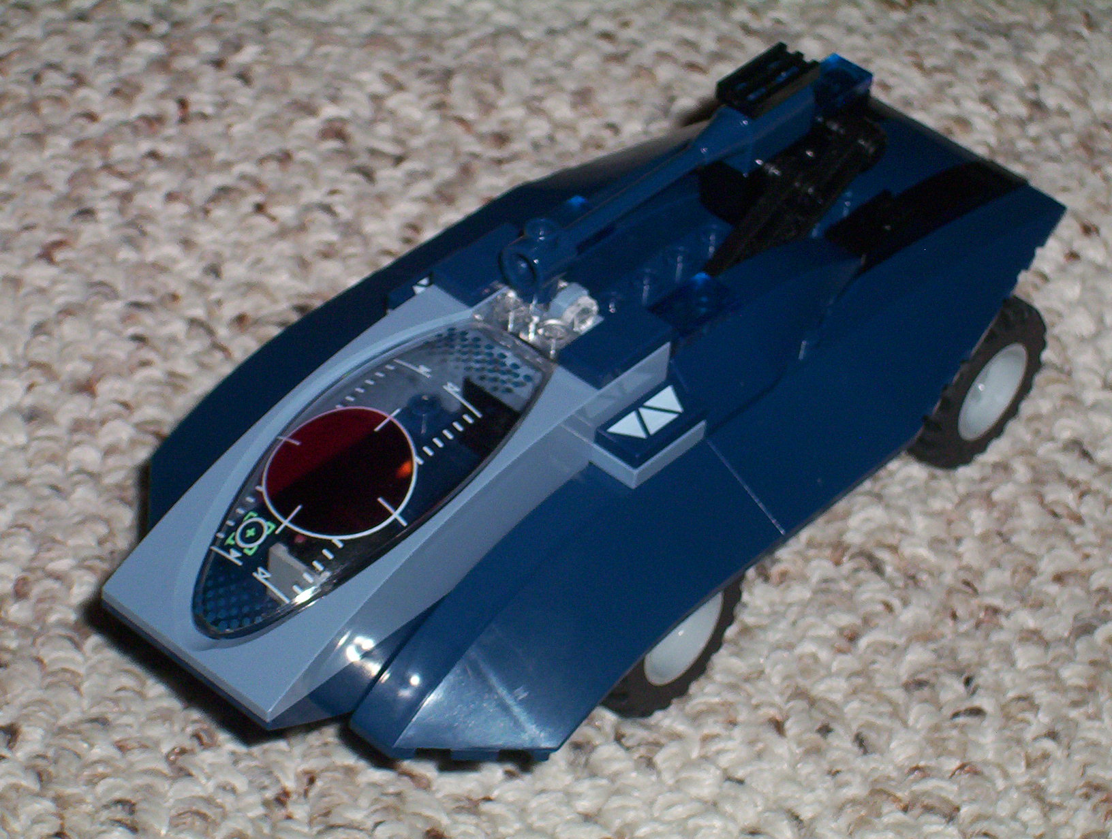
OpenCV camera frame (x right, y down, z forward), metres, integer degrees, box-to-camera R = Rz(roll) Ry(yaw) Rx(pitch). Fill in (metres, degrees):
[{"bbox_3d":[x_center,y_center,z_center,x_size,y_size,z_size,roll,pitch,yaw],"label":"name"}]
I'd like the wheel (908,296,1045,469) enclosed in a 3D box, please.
[{"bbox_3d":[0.065,-0.008,0.647,0.014,0.030,0.030,33,48,26],"label":"wheel"}]

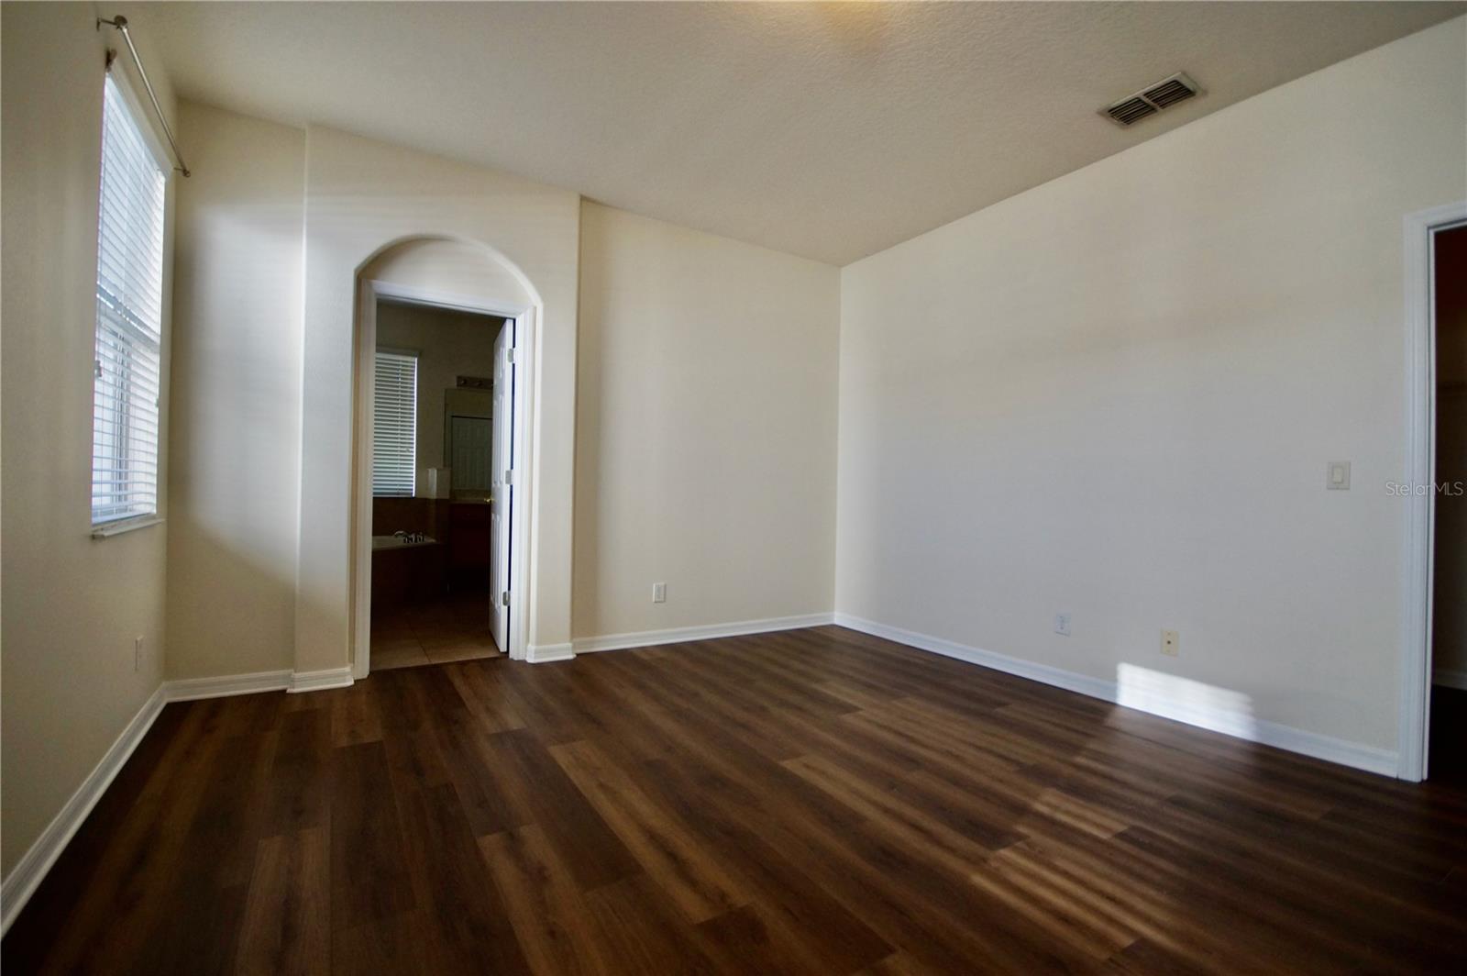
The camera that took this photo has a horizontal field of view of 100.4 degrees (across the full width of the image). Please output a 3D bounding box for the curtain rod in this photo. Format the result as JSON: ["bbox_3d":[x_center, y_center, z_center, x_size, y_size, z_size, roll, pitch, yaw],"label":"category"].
[{"bbox_3d":[-2.173,-1.416,2.296,0.080,0.045,1.116,1,0,-34],"label":"curtain rod"}]

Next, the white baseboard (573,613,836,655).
[{"bbox_3d":[-0.104,0.984,4.212,2.009,0.091,0.016,1,0,-29],"label":"white baseboard"}]

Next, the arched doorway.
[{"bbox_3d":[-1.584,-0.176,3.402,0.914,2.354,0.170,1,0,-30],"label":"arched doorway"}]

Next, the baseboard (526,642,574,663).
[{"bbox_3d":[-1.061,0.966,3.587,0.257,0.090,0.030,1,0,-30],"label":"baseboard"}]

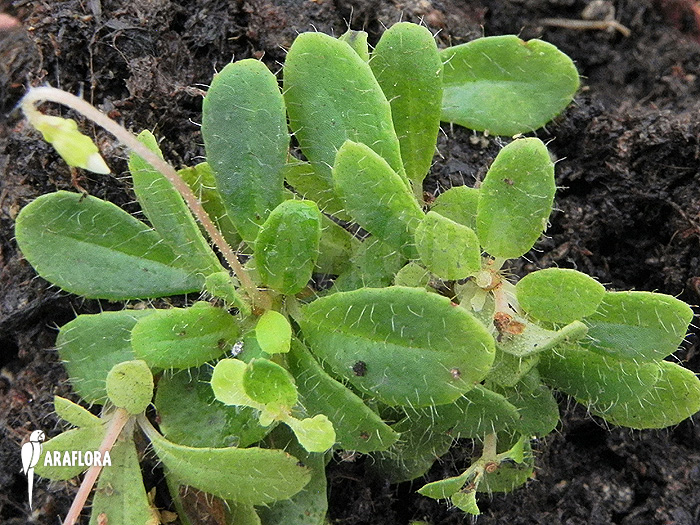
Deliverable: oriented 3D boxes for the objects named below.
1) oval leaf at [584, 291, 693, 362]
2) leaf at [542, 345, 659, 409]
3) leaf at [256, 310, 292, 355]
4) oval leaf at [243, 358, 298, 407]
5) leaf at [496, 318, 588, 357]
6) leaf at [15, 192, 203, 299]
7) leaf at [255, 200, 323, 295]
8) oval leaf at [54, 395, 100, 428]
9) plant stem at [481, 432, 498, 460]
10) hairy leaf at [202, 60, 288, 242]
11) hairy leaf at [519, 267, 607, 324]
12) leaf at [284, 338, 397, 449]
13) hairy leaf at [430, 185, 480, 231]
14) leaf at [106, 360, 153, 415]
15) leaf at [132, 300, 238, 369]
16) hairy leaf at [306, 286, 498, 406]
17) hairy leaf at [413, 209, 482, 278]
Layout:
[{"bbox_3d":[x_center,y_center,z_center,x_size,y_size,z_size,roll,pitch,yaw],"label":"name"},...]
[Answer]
[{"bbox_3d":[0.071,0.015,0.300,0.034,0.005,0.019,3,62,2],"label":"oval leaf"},{"bbox_3d":[0.058,0.024,0.273,0.029,0.005,0.015,12,65,6],"label":"leaf"},{"bbox_3d":[-0.017,0.016,0.267,0.008,0.003,0.013,-14,51,-5],"label":"leaf"},{"bbox_3d":[-0.019,0.029,0.281,0.013,0.003,0.010,29,72,-4],"label":"oval leaf"},{"bbox_3d":[0.048,0.017,0.295,0.024,0.005,0.011,-6,65,15],"label":"leaf"},{"bbox_3d":[-0.057,-0.003,0.281,0.048,0.008,0.020,15,68,3],"label":"leaf"},{"bbox_3d":[-0.016,-0.004,0.298,0.016,0.027,0.005,5,27,1],"label":"leaf"},{"bbox_3d":[-0.061,0.034,0.263,0.013,0.003,0.005,34,49,-26],"label":"oval leaf"},{"bbox_3d":[0.032,0.042,0.270,0.003,0.003,0.008,8,47,0],"label":"plant stem"},{"bbox_3d":[-0.024,-0.027,0.284,0.019,0.006,0.046,-8,79,4],"label":"hairy leaf"},{"bbox_3d":[0.048,0.007,0.267,0.020,0.004,0.013,-6,69,8],"label":"hairy leaf"},{"bbox_3d":[-0.003,0.032,0.292,0.015,0.004,0.039,-39,67,-19],"label":"leaf"},{"bbox_3d":[0.029,-0.014,0.317,0.015,0.004,0.014,7,66,8],"label":"hairy leaf"},{"bbox_3d":[-0.052,0.029,0.276,0.011,0.003,0.013,0,95,0],"label":"leaf"},{"bbox_3d":[-0.042,0.018,0.295,0.027,0.004,0.016,-7,66,-11],"label":"leaf"},{"bbox_3d":[0.011,0.018,0.269,0.046,0.008,0.023,12,69,7],"label":"hairy leaf"},{"bbox_3d":[0.023,-0.003,0.270,0.018,0.004,0.013,42,85,-9],"label":"hairy leaf"}]

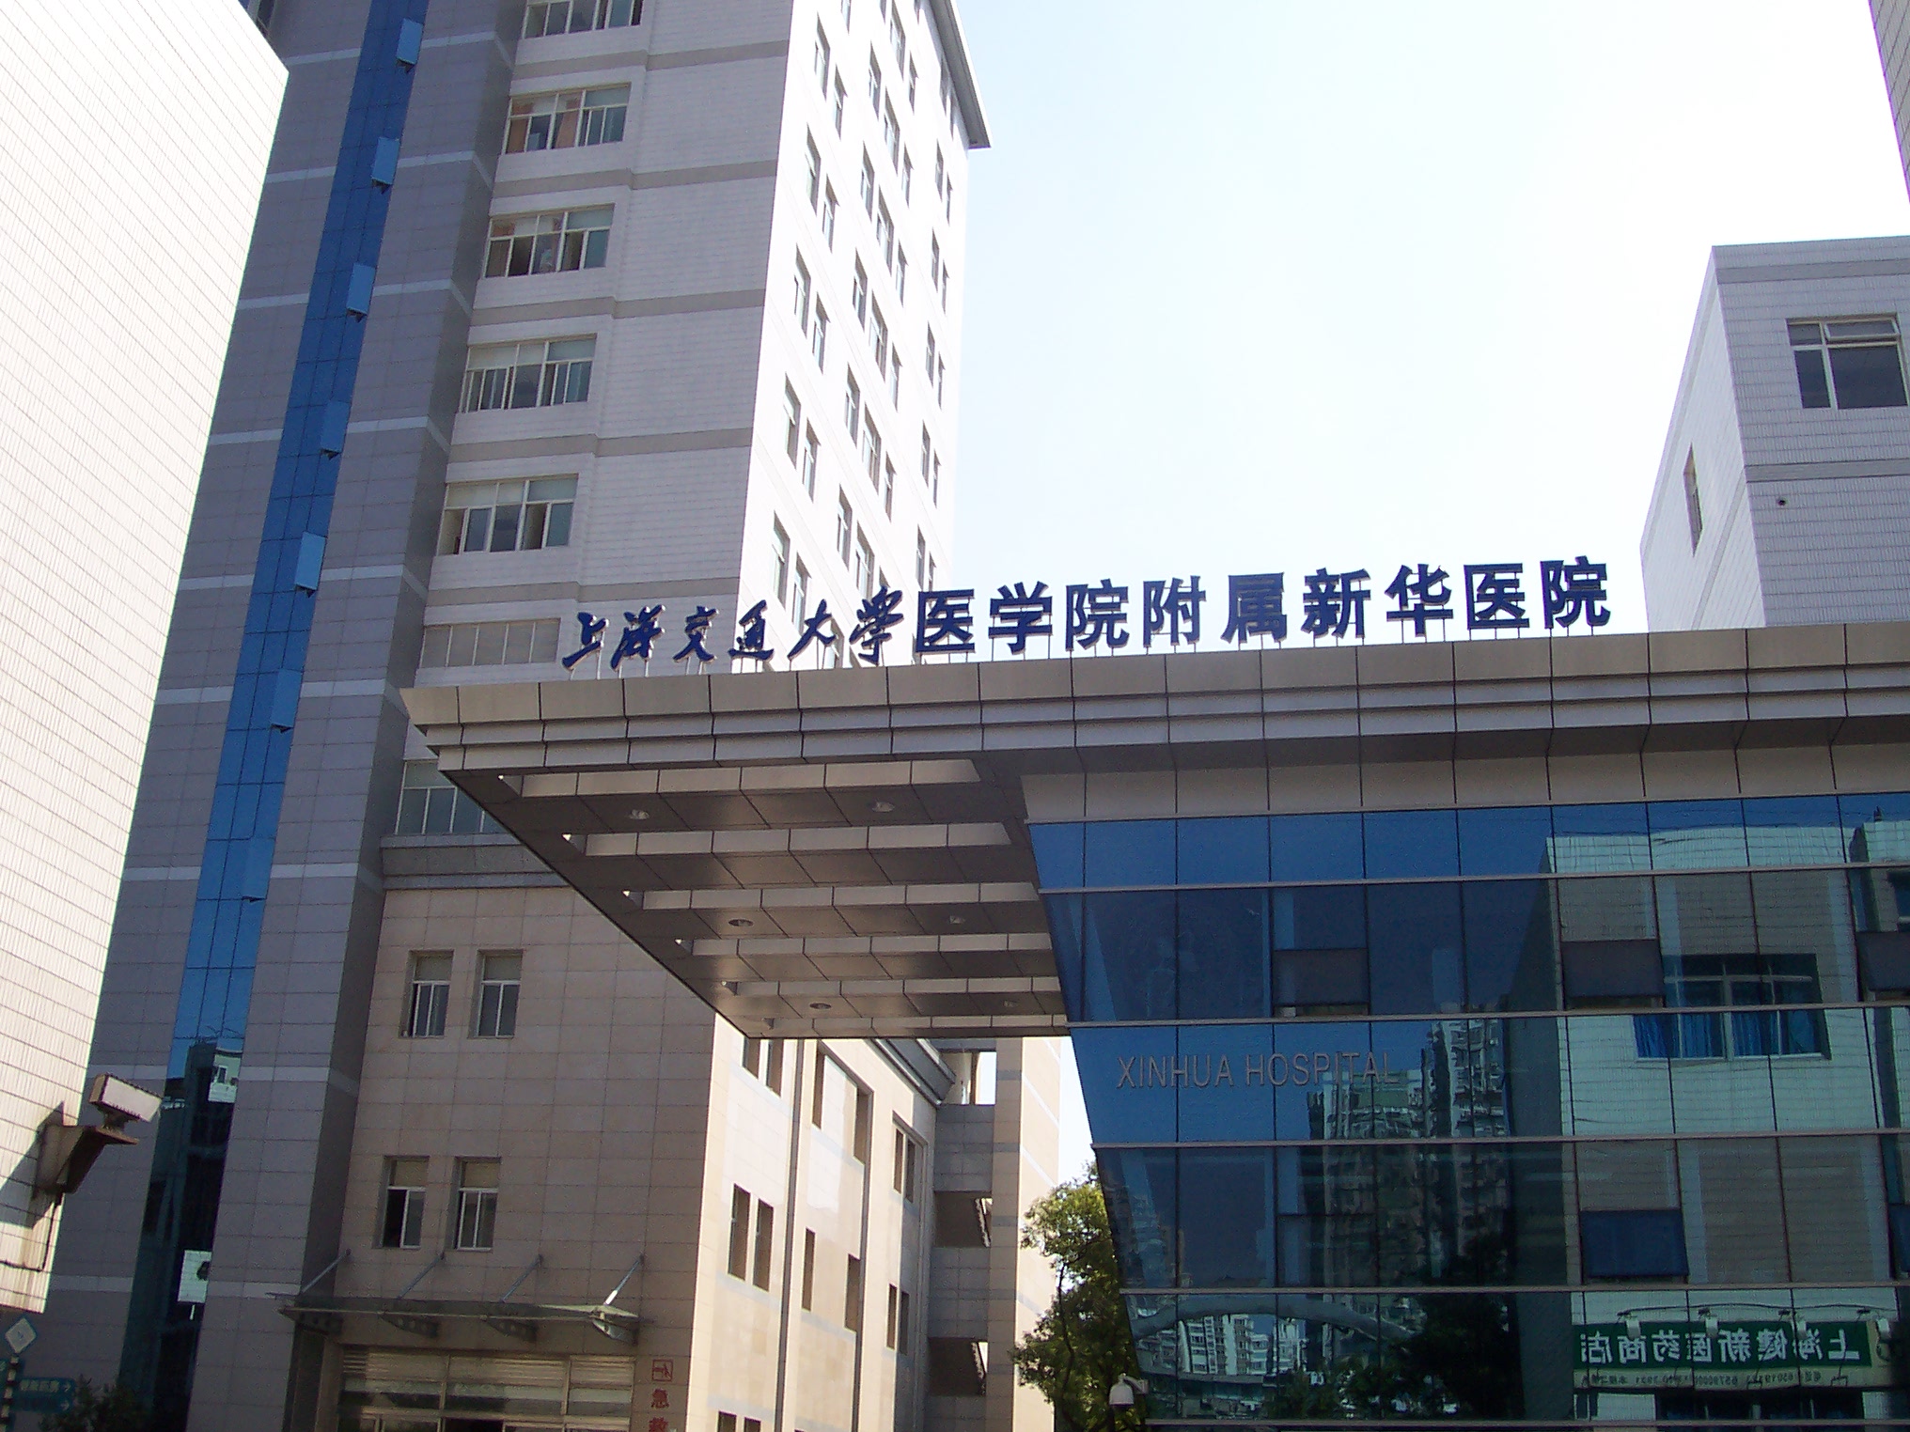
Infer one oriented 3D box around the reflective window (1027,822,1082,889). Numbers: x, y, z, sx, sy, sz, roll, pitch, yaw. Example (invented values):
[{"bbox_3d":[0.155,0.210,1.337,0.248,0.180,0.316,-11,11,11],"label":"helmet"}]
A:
[{"bbox_3d":[1.438,2.017,29.209,0.822,1.011,0.120,-2,-22,9],"label":"reflective window"}]

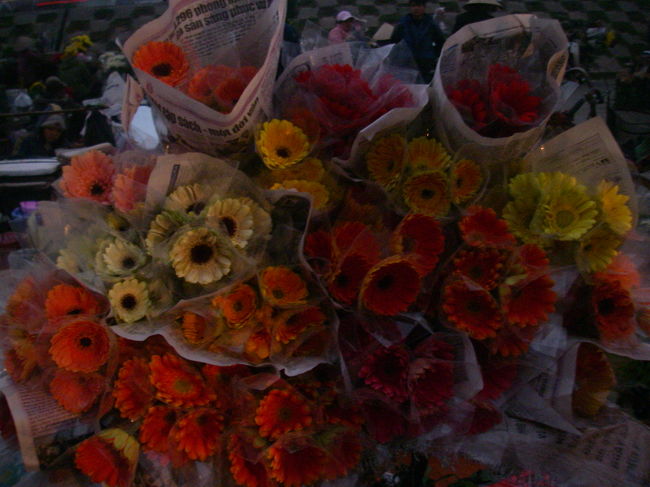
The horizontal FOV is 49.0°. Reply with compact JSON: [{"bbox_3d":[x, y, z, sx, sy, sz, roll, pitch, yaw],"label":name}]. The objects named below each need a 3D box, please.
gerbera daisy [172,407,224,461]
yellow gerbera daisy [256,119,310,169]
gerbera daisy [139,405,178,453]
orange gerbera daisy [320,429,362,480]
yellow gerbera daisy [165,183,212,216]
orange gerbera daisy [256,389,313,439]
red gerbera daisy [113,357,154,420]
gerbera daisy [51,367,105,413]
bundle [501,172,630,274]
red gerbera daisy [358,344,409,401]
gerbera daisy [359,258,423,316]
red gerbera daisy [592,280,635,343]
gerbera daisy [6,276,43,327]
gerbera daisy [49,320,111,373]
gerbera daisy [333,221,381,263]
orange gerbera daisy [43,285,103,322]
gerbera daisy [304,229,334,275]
[{"bbox_3d":[-0.192,0.288,1.080,0.080,0.084,0.038,3,-3,6],"label":"gerbera daisy"},{"bbox_3d":[-0.066,-0.155,1.129,0.086,0.086,0.036,-2,-12,-4],"label":"yellow gerbera daisy"},{"bbox_3d":[-0.263,0.296,1.140,0.083,0.086,0.036,14,20,21],"label":"gerbera daisy"},{"bbox_3d":[0.028,0.333,1.130,0.082,0.087,0.036,-7,19,-10],"label":"orange gerbera daisy"},{"bbox_3d":[-0.220,-0.067,1.160,0.086,0.036,0.086,14,57,20],"label":"yellow gerbera daisy"},{"bbox_3d":[-0.059,0.242,1.008,0.084,0.036,0.084,-2,68,-4],"label":"orange gerbera daisy"},{"bbox_3d":[-0.294,0.224,1.100,0.090,0.096,0.040,16,-7,31],"label":"red gerbera daisy"},{"bbox_3d":[-0.396,0.233,1.140,0.089,0.089,0.036,5,25,7],"label":"gerbera daisy"},{"bbox_3d":[0.371,-0.032,1.100,0.195,0.130,0.120,0,25,0],"label":"bundle"},{"bbox_3d":[0.094,0.204,1.130,0.086,0.088,0.038,3,-11,7],"label":"red gerbera daisy"},{"bbox_3d":[0.101,0.066,1.100,0.092,0.092,0.036,-12,16,-17],"label":"gerbera daisy"},{"bbox_3d":[0.457,0.108,1.130,0.090,0.097,0.036,-22,18,-30],"label":"red gerbera daisy"},{"bbox_3d":[-0.495,0.096,1.180,0.085,0.088,0.040,15,-11,29],"label":"gerbera daisy"},{"bbox_3d":[-0.355,0.148,1.039,0.091,0.091,0.037,-1,4,-1],"label":"gerbera daisy"},{"bbox_3d":[0.054,0.002,1.180,0.083,0.086,0.036,-6,-8,-10],"label":"gerbera daisy"},{"bbox_3d":[-0.375,0.098,1.066,0.090,0.035,0.090,-10,51,-20],"label":"orange gerbera daisy"},{"bbox_3d":[-0.004,0.014,1.097,0.073,0.073,0.033,11,-8,22],"label":"gerbera daisy"}]

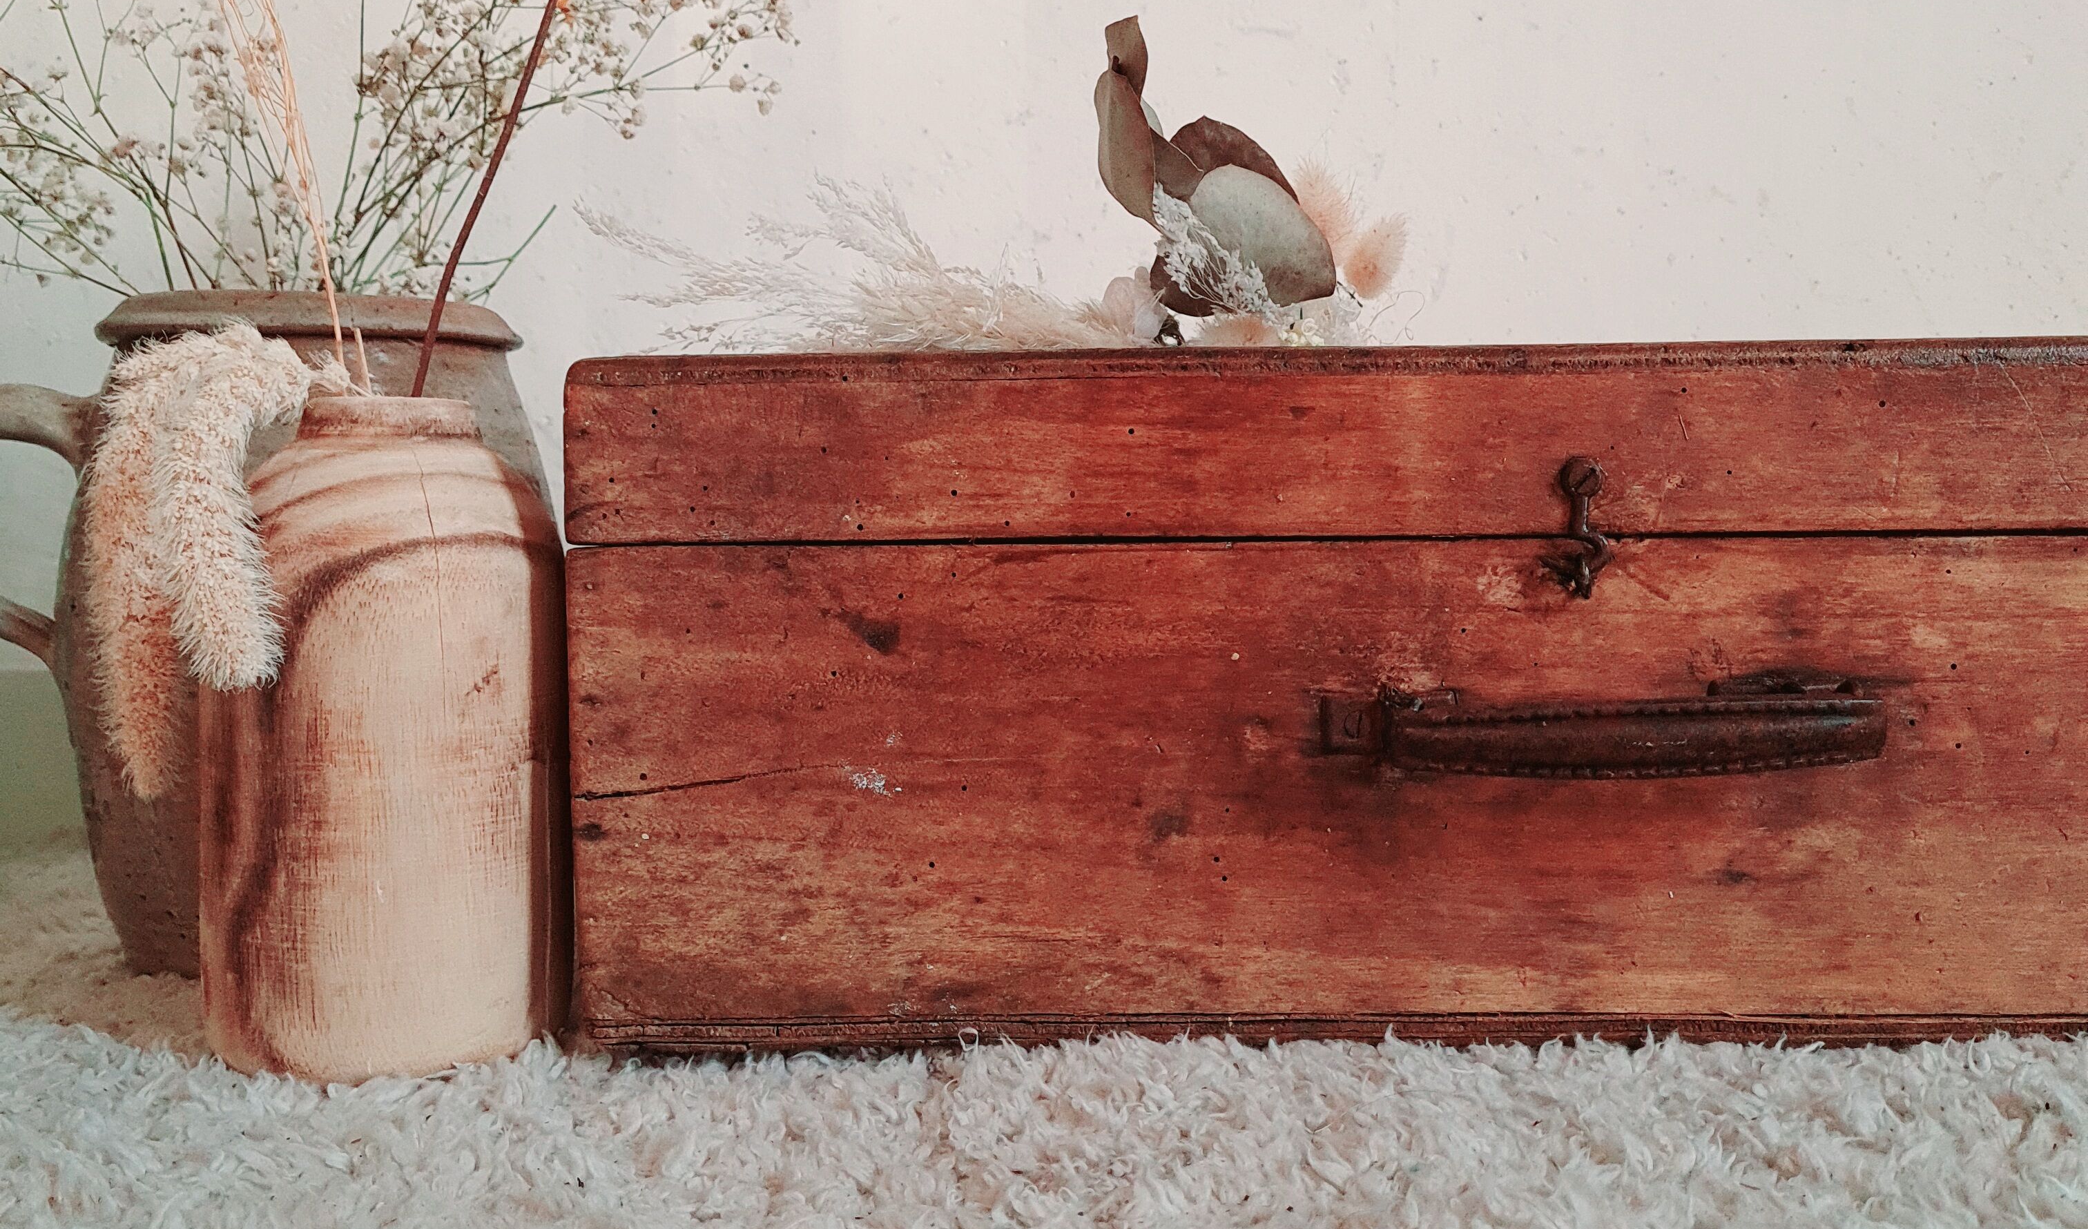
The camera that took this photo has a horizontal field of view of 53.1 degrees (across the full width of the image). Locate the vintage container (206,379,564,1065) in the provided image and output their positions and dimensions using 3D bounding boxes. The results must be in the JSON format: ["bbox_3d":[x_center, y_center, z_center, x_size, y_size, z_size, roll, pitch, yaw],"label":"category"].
[{"bbox_3d":[-0.197,0.030,0.619,0.106,0.188,0.106,0,6,0],"label":"vintage container"}]

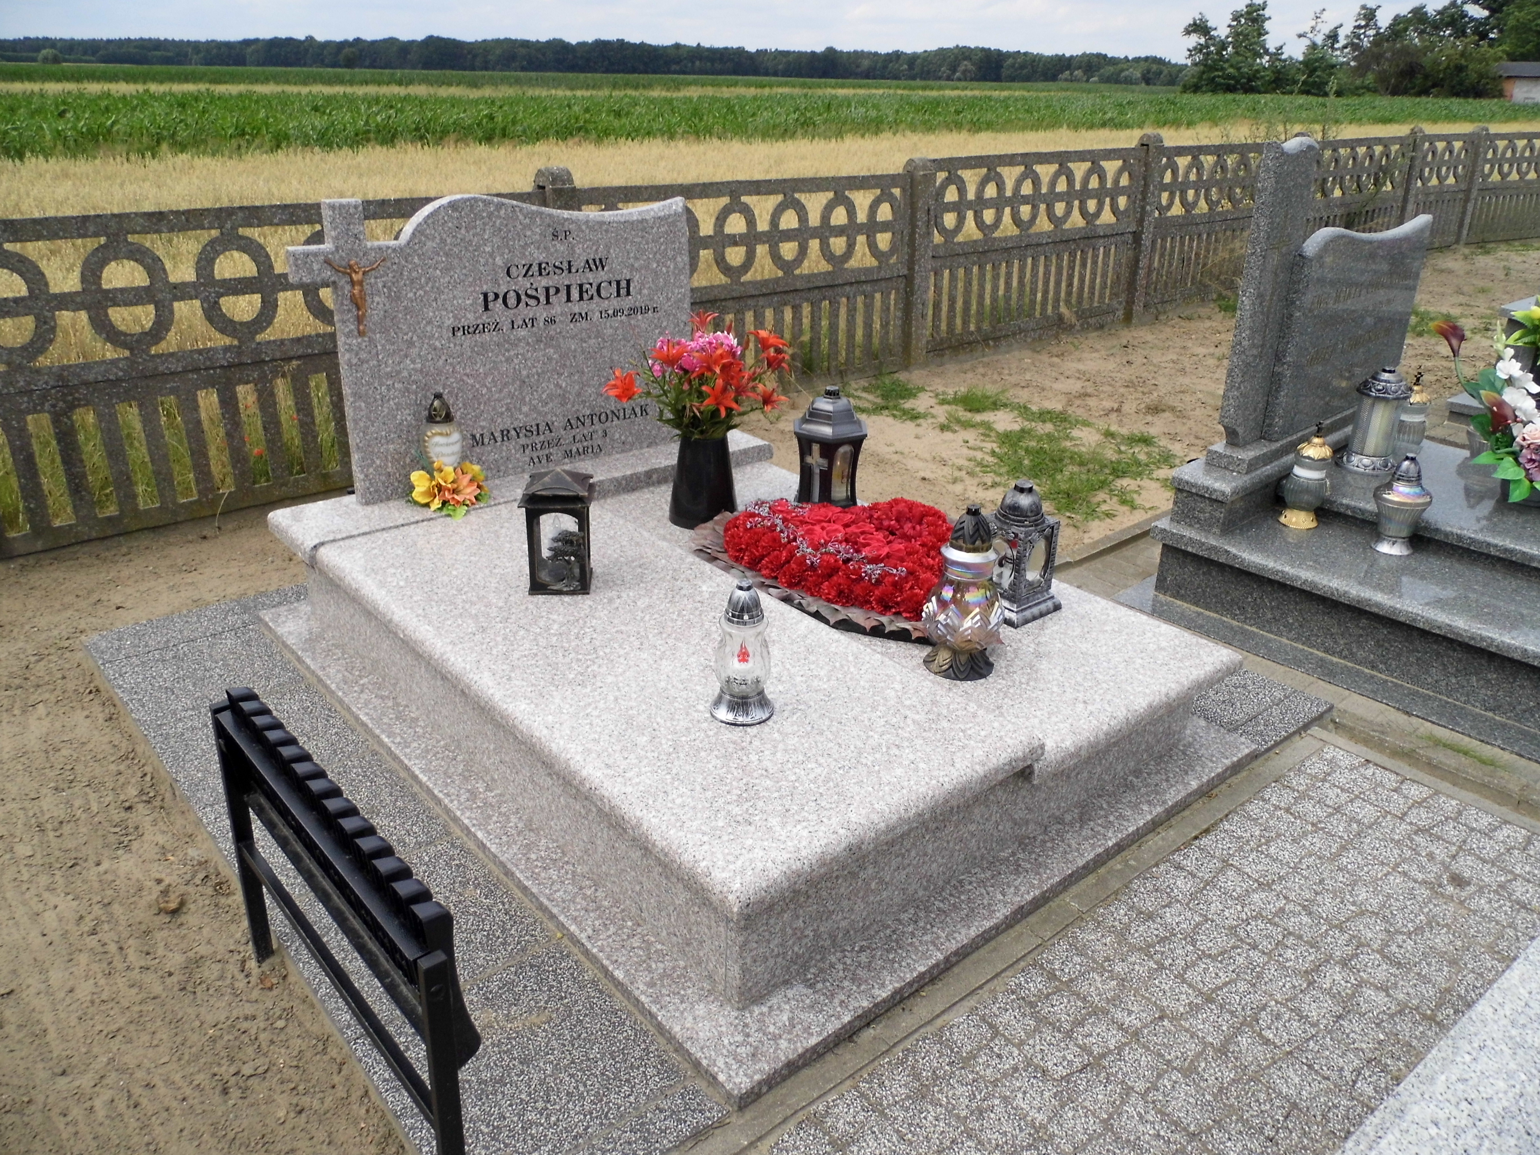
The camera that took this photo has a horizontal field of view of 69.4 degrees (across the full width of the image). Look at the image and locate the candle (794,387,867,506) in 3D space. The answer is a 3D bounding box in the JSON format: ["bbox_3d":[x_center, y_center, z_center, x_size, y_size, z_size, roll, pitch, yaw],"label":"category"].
[{"bbox_3d":[0.182,-0.381,3.315,0.250,0.367,0.225,16,28,30],"label":"candle"}]

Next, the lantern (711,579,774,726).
[{"bbox_3d":[-0.050,0.137,2.150,0.126,0.273,0.126,1,24,-1],"label":"lantern"}]

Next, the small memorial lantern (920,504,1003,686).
[{"bbox_3d":[0.430,0.023,2.419,0.178,0.372,0.178,6,24,10],"label":"small memorial lantern"}]

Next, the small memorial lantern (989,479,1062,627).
[{"bbox_3d":[0.606,-0.076,2.709,0.175,0.326,0.175,-18,30,-36],"label":"small memorial lantern"}]

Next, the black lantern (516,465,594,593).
[{"bbox_3d":[-0.510,-0.126,2.697,0.168,0.284,0.168,0,24,-3],"label":"black lantern"}]

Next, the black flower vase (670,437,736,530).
[{"bbox_3d":[-0.193,-0.295,3.241,0.203,0.252,0.203,0,24,-3],"label":"black flower vase"}]

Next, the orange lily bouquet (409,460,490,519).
[{"bbox_3d":[-0.926,-0.271,3.192,0.220,0.125,0.165,-11,27,-26],"label":"orange lily bouquet"}]

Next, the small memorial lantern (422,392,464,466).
[{"bbox_3d":[-0.955,-0.377,3.210,0.117,0.302,0.115,-13,28,-29],"label":"small memorial lantern"}]

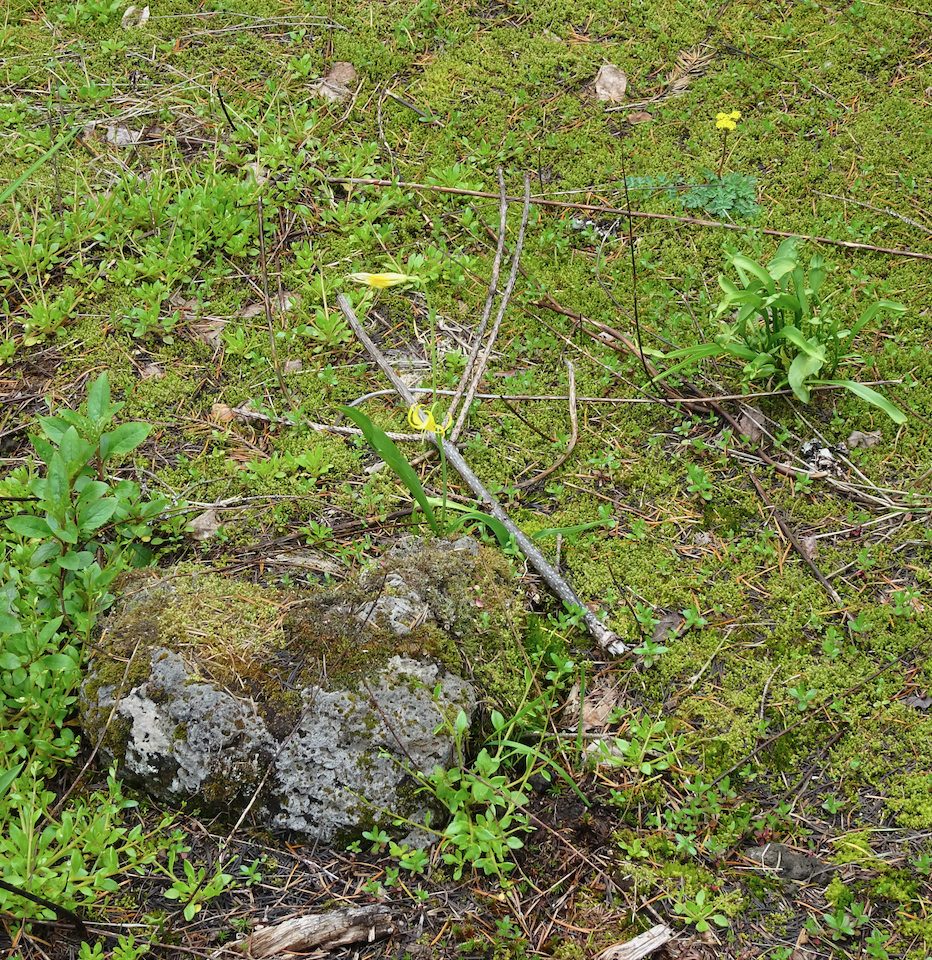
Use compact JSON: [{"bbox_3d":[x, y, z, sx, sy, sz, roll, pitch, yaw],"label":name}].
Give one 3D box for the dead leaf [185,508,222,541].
[{"bbox_3d":[-0.217,0.037,2.397,0.030,0.012,0.027,0,40,0],"label":"dead leaf"}]

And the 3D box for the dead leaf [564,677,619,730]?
[{"bbox_3d":[0.097,0.173,2.232,0.042,0.016,0.043,0,40,0],"label":"dead leaf"}]

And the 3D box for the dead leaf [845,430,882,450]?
[{"bbox_3d":[0.342,-0.034,2.483,0.029,0.010,0.015,0,40,0],"label":"dead leaf"}]

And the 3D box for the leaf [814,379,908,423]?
[{"bbox_3d":[0.406,-0.081,2.983,0.118,0.032,0.030,22,38,31],"label":"leaf"}]

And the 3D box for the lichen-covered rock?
[{"bbox_3d":[-0.121,0.147,2.182,0.345,0.140,0.225,0,40,0],"label":"lichen-covered rock"}]

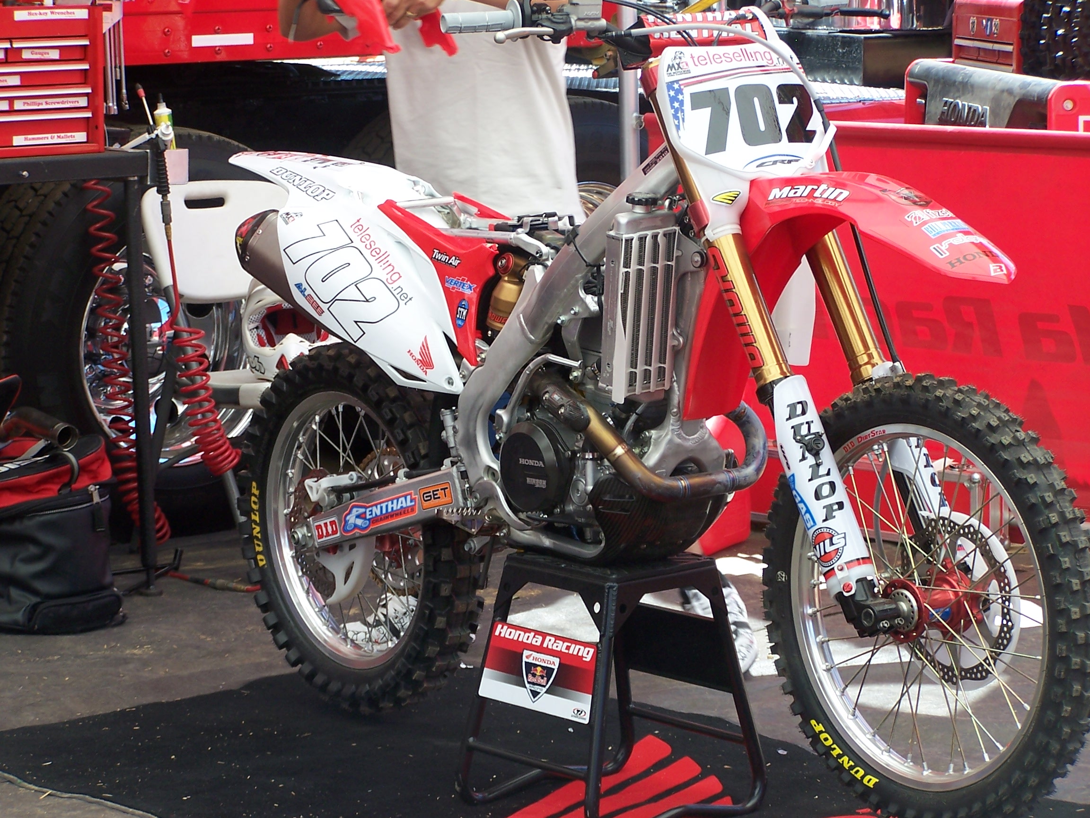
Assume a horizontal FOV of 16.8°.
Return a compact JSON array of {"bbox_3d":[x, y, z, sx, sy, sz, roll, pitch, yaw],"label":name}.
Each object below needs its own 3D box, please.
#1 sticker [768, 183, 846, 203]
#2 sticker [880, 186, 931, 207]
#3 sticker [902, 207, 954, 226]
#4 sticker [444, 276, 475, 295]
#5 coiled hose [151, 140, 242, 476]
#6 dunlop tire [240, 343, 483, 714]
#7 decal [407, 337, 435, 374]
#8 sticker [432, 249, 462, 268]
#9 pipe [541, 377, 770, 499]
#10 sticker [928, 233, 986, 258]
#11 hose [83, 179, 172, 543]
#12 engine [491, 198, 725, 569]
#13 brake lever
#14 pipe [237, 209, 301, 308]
[{"bbox_3d":[0.398,-0.326,5.576,0.172,0.033,0.016,7,-21,45],"label":"sticker"},{"bbox_3d":[0.534,-0.314,5.457,0.064,0.006,0.070,-11,32,-35],"label":"sticker"},{"bbox_3d":[0.565,-0.282,5.414,0.085,0.006,0.024,-12,39,-34],"label":"sticker"},{"bbox_3d":[-0.144,-0.210,6.233,0.004,0.029,0.075,-10,21,-44],"label":"sticker"},{"bbox_3d":[-0.736,-0.206,7.800,0.190,0.700,0.120,-2,11,-7],"label":"coiled hose"},{"bbox_3d":[-0.341,0.217,6.737,0.112,0.672,0.672,-9,13,-36],"label":"dunlop tire"},{"bbox_3d":[-0.212,-0.090,6.317,0.004,0.053,0.066,-11,53,-45],"label":"decal"},{"bbox_3d":[-0.168,-0.255,6.251,0.004,0.021,0.076,10,8,-37],"label":"sticker"},{"bbox_3d":[0.170,0.018,5.952,0.240,0.195,0.375,-9,13,-36],"label":"pipe"},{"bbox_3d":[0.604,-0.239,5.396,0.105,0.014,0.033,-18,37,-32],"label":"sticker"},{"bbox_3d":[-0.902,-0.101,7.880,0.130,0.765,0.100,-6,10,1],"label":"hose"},{"bbox_3d":[0.145,-0.067,6.045,0.320,0.590,0.400,-8,13,-38],"label":"engine"},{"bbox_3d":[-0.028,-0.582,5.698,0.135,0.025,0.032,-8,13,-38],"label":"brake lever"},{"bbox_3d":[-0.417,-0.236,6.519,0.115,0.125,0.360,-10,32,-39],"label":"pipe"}]

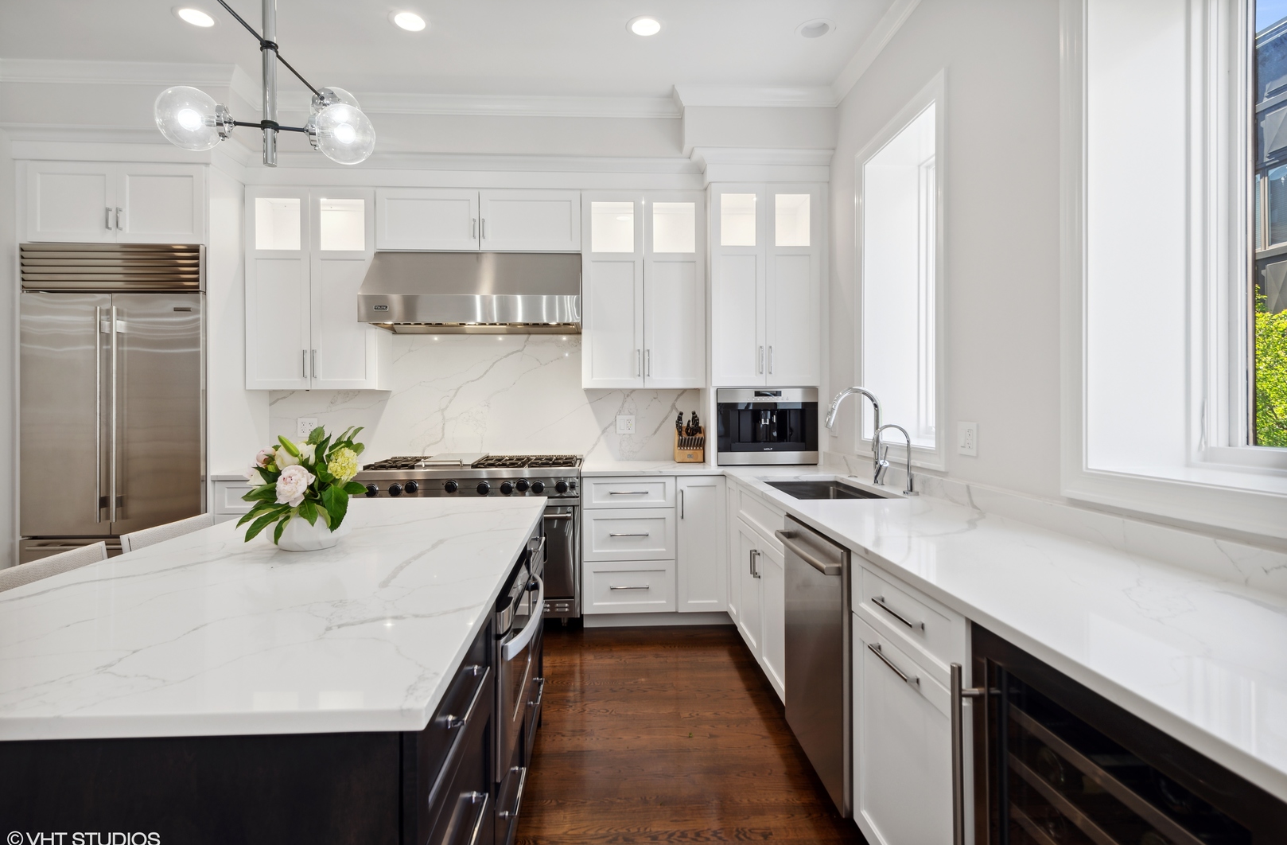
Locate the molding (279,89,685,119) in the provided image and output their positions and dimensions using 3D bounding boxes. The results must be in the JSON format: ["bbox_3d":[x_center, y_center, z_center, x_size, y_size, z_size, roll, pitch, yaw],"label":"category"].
[{"bbox_3d":[-0.974,-1.802,3.653,2.395,0.085,0.085,0,1,-3],"label":"molding"}]

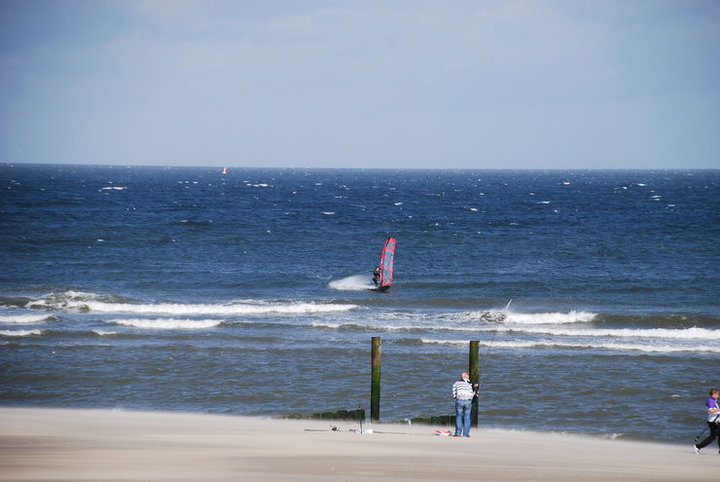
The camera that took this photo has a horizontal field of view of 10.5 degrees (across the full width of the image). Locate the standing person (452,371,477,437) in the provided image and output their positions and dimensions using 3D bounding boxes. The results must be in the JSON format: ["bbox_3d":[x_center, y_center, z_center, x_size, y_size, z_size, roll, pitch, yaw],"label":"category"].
[{"bbox_3d":[2.810,4.376,104.500,0.540,1.750,0.450,1,1,30],"label":"standing person"}]

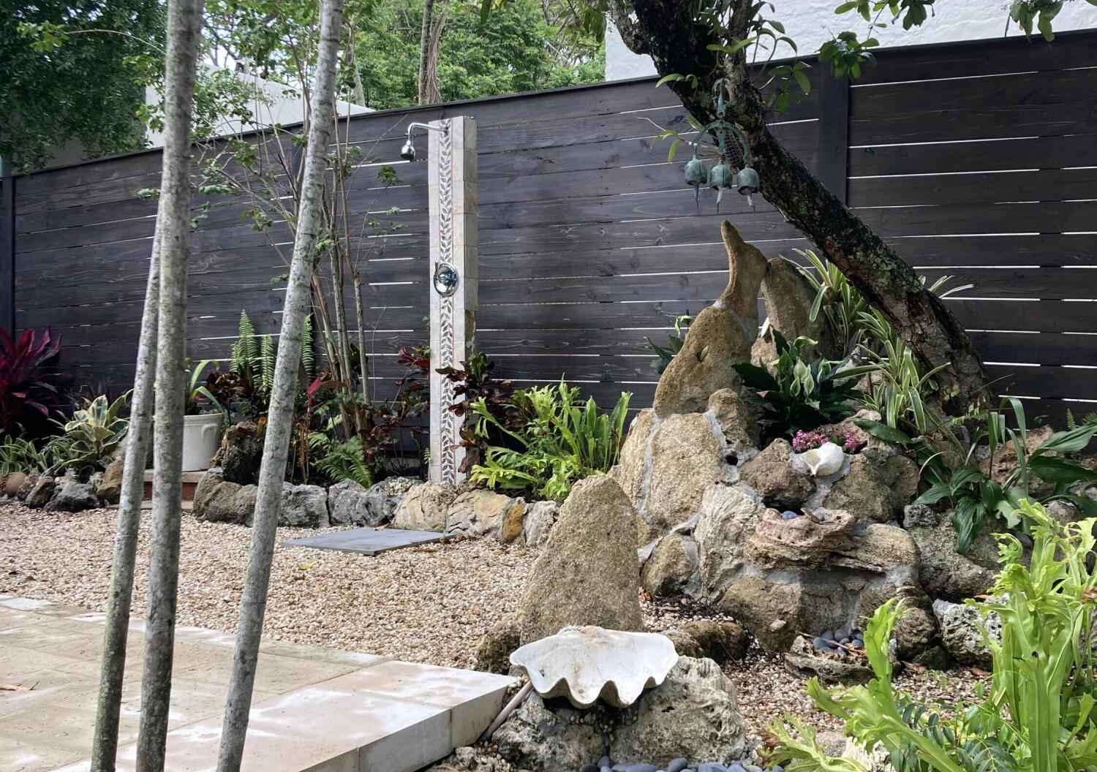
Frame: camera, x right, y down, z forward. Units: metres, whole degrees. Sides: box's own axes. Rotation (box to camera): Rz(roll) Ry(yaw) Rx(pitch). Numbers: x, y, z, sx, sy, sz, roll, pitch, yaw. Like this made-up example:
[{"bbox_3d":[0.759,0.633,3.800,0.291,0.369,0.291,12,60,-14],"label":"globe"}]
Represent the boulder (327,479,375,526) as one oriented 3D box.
[{"bbox_3d":[-0.941,0.550,5.610,0.210,0.215,0.190,0,1,-10],"label":"boulder"}]

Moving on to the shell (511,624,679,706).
[{"bbox_3d":[0.118,0.763,3.238,0.450,0.170,0.270,0,3,0],"label":"shell"}]

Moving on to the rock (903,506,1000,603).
[{"bbox_3d":[1.181,0.486,3.450,0.270,0.270,0.270,0,1,0],"label":"rock"}]

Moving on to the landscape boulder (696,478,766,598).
[{"bbox_3d":[0.619,0.518,4.020,0.240,0.380,0.250,0,1,0],"label":"landscape boulder"}]

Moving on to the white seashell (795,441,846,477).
[{"bbox_3d":[0.809,0.218,3.520,0.140,0.100,0.120,0,1,13],"label":"white seashell"}]

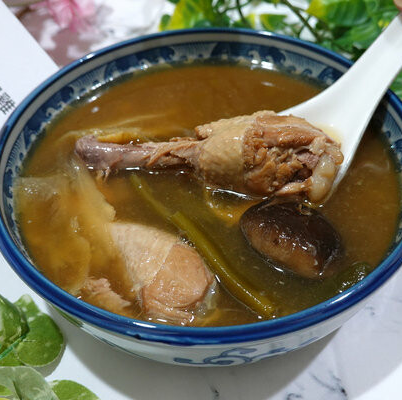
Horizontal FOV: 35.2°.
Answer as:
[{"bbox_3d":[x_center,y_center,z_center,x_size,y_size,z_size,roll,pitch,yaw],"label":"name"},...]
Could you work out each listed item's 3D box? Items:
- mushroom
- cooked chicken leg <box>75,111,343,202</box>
[{"bbox_3d":[0.039,0.016,0.270,0.041,0.026,0.046,-36,55,-27],"label":"mushroom"},{"bbox_3d":[0.002,-0.022,0.295,0.121,0.039,0.041,4,47,6],"label":"cooked chicken leg"}]

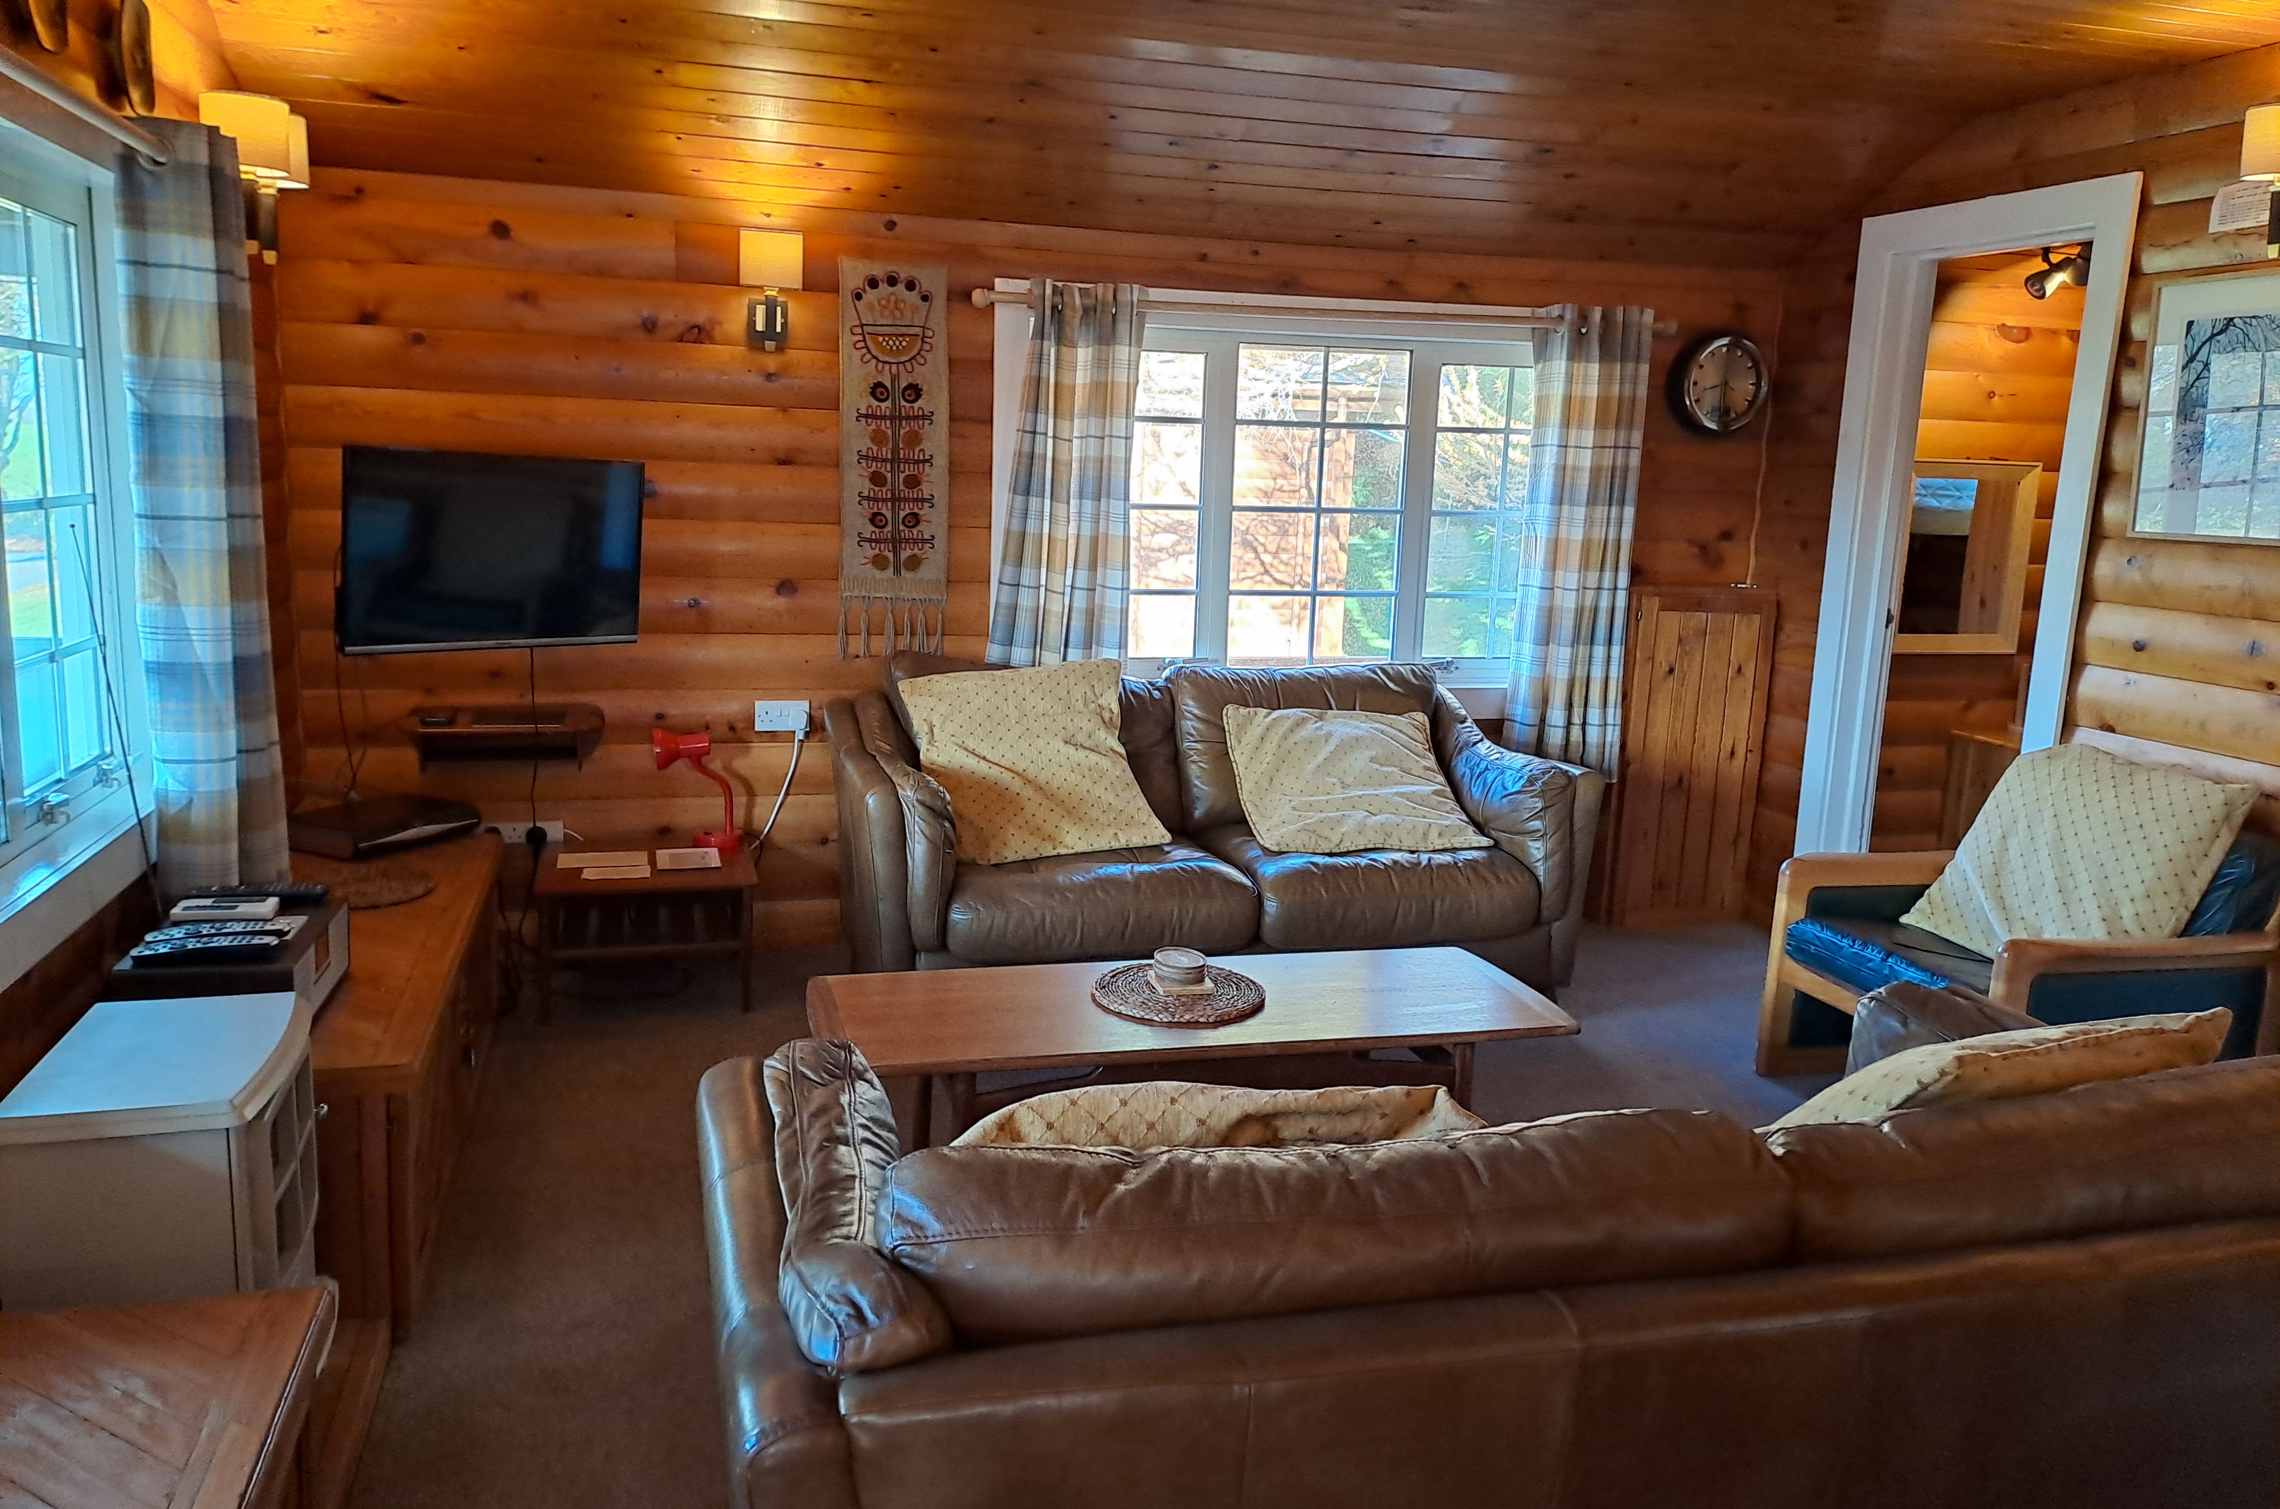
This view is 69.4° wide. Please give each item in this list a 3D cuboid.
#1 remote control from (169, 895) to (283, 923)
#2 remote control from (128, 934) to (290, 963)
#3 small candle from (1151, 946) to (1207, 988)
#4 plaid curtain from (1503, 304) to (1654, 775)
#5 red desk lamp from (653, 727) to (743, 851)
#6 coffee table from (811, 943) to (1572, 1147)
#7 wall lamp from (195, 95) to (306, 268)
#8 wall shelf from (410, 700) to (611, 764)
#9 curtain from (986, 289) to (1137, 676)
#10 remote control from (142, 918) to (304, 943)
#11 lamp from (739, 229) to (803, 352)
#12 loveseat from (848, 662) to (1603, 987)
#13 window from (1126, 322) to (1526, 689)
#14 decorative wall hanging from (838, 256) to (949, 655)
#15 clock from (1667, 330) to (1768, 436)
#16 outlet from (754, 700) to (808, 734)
[{"bbox_3d":[-1.672,0.291,3.011,0.170,0.022,0.075,0,11,-13],"label":"remote control"},{"bbox_3d":[-1.521,0.318,2.695,0.210,0.025,0.050,-1,11,-16],"label":"remote control"},{"bbox_3d":[0.076,0.408,3.162,0.094,0.042,0.094,-1,11,-16],"label":"small candle"},{"bbox_3d":[1.294,-0.605,4.893,0.375,1.401,0.120,-1,11,-16],"label":"plaid curtain"},{"bbox_3d":[-1.183,0.087,4.399,0.245,0.330,0.135,-1,11,-16],"label":"red desk lamp"},{"bbox_3d":[0.089,0.682,3.246,1.440,0.410,0.560,-1,11,-16],"label":"coffee table"},{"bbox_3d":[-1.783,-1.137,3.289,0.185,0.300,0.360,-1,11,-16],"label":"wall lamp"},{"bbox_3d":[-1.629,-0.039,4.250,0.470,0.140,0.320,-1,11,-16],"label":"wall shelf"},{"bbox_3d":[-0.212,-0.560,4.475,0.385,1.401,0.120,-1,11,-16],"label":"curtain"},{"bbox_3d":[-1.601,0.318,2.865,0.215,0.028,0.052,-2,11,-18],"label":"remote control"},{"bbox_3d":[-0.933,-1.165,4.160,0.158,0.292,0.140,-1,11,-16],"label":"lamp"},{"bbox_3d":[0.167,0.206,4.481,1.910,0.890,0.860,-1,11,-18],"label":"loveseat"},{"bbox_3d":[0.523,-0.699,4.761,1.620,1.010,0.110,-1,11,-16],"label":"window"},{"bbox_3d":[-0.679,-0.803,4.538,0.297,1.075,0.030,-1,11,-16],"label":"decorative wall hanging"},{"bbox_3d":[1.750,-1.115,4.962,0.305,0.305,0.075,-1,11,-16],"label":"clock"},{"bbox_3d":[-0.998,-0.107,4.598,0.148,0.088,0.035,-1,11,-16],"label":"outlet"}]

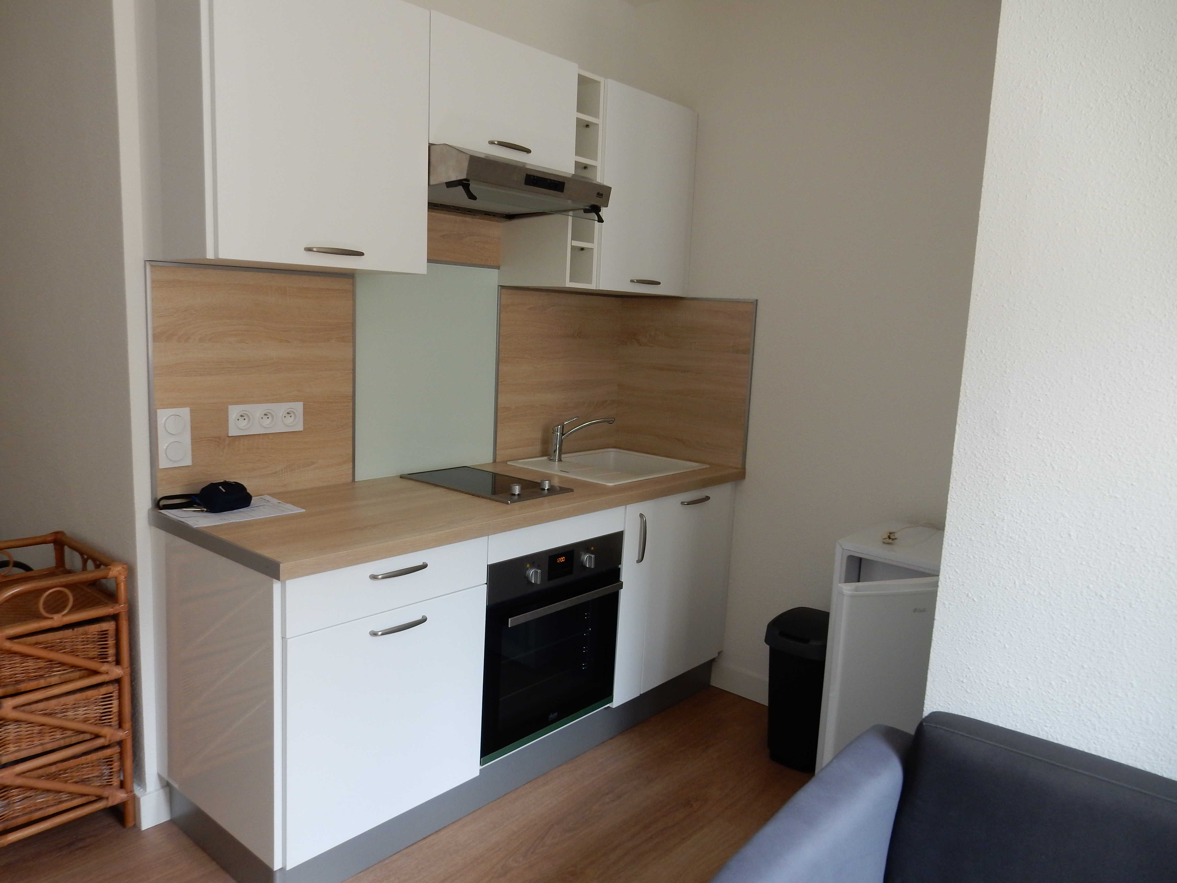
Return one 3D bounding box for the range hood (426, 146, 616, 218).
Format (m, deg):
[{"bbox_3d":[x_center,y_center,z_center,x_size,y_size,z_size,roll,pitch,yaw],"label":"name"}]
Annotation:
[{"bbox_3d":[-0.315,-0.783,2.620,0.512,0.143,0.600,10,11,40],"label":"range hood"}]

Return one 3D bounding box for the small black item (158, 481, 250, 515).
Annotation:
[{"bbox_3d":[-1.030,0.149,2.283,0.123,0.060,0.194,10,11,40],"label":"small black item"}]

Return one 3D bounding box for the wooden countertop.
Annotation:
[{"bbox_3d":[-0.274,0.162,2.759,0.657,0.041,1.934,10,11,40],"label":"wooden countertop"}]

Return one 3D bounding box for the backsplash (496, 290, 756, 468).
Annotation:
[{"bbox_3d":[0.142,-0.225,3.173,0.655,0.642,0.705,10,11,40],"label":"backsplash"}]

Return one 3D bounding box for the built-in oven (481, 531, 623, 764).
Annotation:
[{"bbox_3d":[-0.297,0.573,2.770,0.565,0.593,0.595,10,11,40],"label":"built-in oven"}]

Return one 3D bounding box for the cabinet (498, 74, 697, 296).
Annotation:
[{"bbox_3d":[0.051,-0.921,3.187,0.332,0.707,0.713,10,11,40],"label":"cabinet"}]

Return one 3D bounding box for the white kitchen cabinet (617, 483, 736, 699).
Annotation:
[{"bbox_3d":[0.111,0.487,3.282,0.600,0.713,0.716,10,11,40],"label":"white kitchen cabinet"}]

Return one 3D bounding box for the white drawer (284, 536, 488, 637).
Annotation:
[{"bbox_3d":[-0.642,0.314,2.214,0.500,0.130,0.596,10,11,40],"label":"white drawer"}]

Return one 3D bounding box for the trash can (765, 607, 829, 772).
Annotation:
[{"bbox_3d":[0.757,0.845,2.917,0.233,0.472,0.290,10,11,40],"label":"trash can"}]

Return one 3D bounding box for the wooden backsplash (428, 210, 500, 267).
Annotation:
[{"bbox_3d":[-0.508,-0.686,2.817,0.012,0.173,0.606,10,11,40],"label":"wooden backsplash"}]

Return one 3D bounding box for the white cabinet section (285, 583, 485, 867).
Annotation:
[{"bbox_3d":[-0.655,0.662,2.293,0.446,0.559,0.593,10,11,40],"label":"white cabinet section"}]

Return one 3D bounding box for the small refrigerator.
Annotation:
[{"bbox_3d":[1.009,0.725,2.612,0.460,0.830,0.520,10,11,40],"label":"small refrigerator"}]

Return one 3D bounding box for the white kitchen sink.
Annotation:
[{"bbox_3d":[0.087,0.163,3.263,0.491,0.163,0.612,10,11,40],"label":"white kitchen sink"}]

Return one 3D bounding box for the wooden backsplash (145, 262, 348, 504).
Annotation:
[{"bbox_3d":[-0.947,-0.165,2.445,0.022,0.640,0.620,10,11,40],"label":"wooden backsplash"}]

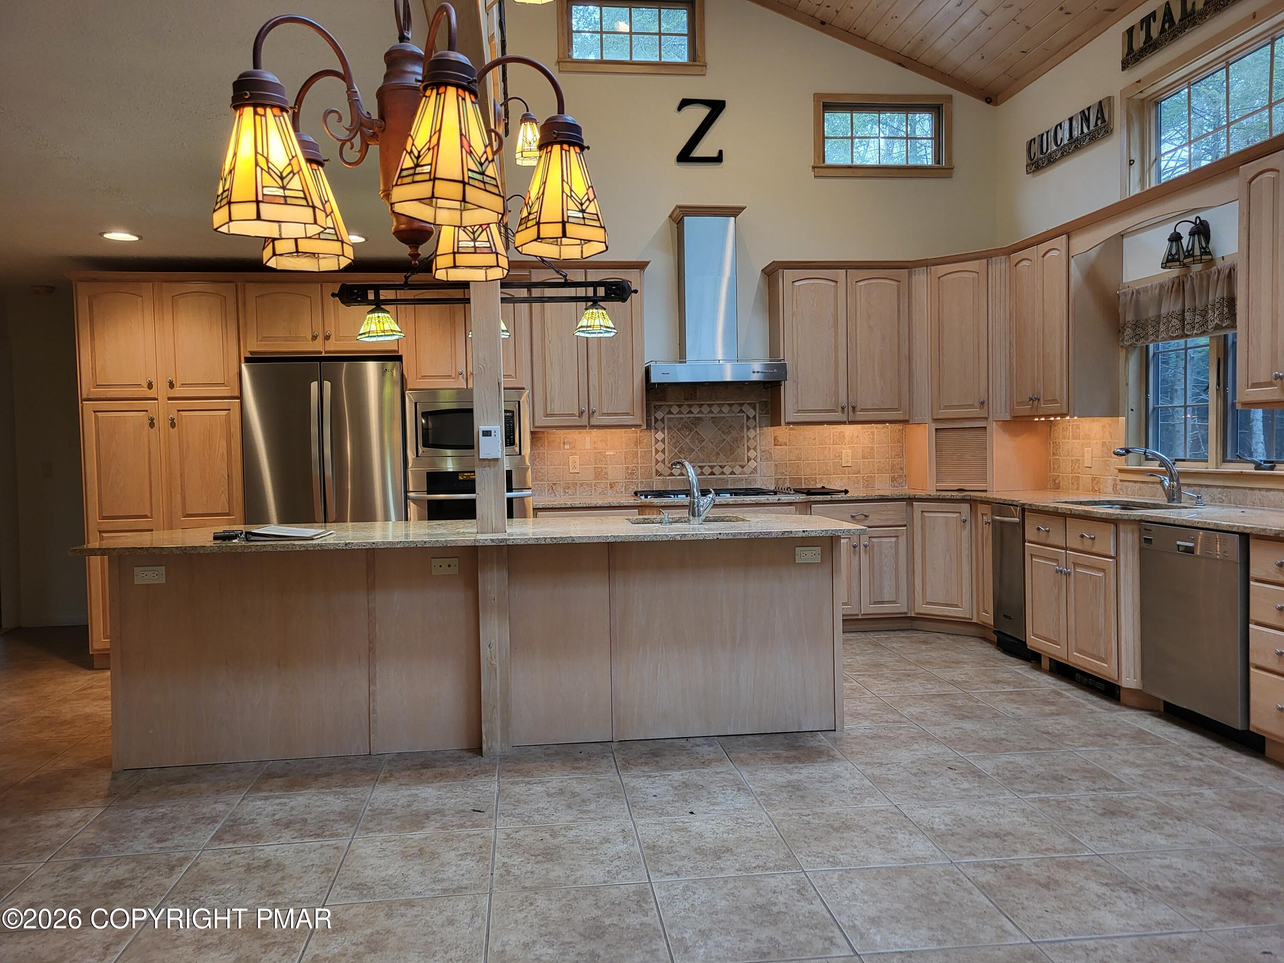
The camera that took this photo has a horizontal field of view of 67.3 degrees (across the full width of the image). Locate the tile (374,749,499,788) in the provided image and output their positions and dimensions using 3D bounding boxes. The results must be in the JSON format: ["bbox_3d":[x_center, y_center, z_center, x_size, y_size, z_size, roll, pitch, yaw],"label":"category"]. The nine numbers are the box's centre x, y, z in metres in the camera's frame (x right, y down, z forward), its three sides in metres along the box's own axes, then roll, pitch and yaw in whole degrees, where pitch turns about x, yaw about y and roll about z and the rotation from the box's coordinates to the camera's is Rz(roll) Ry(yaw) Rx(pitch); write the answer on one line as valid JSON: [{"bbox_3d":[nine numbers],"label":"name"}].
[{"bbox_3d":[-0.809,1.154,3.912,0.457,0.010,0.457,-1,2,-7],"label":"tile"}]

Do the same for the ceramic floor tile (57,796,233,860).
[{"bbox_3d":[-1.687,1.196,3.330,0.457,0.010,0.457,-1,2,-7],"label":"ceramic floor tile"}]

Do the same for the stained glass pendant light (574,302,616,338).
[{"bbox_3d":[-0.205,-0.712,4.268,0.190,0.151,0.190,-1,2,-7],"label":"stained glass pendant light"}]

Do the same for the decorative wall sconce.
[{"bbox_3d":[2.719,-1.183,4.762,0.190,0.241,0.310,-1,2,-7],"label":"decorative wall sconce"}]

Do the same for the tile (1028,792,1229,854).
[{"bbox_3d":[1.599,1.131,3.207,0.457,0.010,0.457,-1,2,-7],"label":"tile"}]

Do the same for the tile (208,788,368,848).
[{"bbox_3d":[-1.218,1.184,3.392,0.457,0.010,0.457,-1,2,-7],"label":"tile"}]

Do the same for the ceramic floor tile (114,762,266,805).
[{"bbox_3d":[-1.710,1.152,3.739,0.457,0.010,0.457,-1,2,-7],"label":"ceramic floor tile"}]

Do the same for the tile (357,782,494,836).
[{"bbox_3d":[-0.742,1.151,3.387,0.457,0.010,0.457,-1,2,-7],"label":"tile"}]

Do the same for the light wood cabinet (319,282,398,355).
[{"bbox_3d":[-1.681,-0.968,5.897,0.439,0.407,0.460,-1,2,-7],"label":"light wood cabinet"}]

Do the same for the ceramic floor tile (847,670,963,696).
[{"bbox_3d":[1.389,1.074,5.110,0.457,0.010,0.457,-1,2,-7],"label":"ceramic floor tile"}]

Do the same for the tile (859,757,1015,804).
[{"bbox_3d":[1.098,1.139,3.674,0.457,0.010,0.457,-1,2,-7],"label":"tile"}]

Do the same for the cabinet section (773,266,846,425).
[{"bbox_3d":[1.138,-0.907,6.630,0.454,1.035,0.325,-1,2,-7],"label":"cabinet section"}]

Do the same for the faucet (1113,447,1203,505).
[{"bbox_3d":[2.528,-0.031,4.823,0.330,0.287,0.100,-1,2,5],"label":"faucet"}]

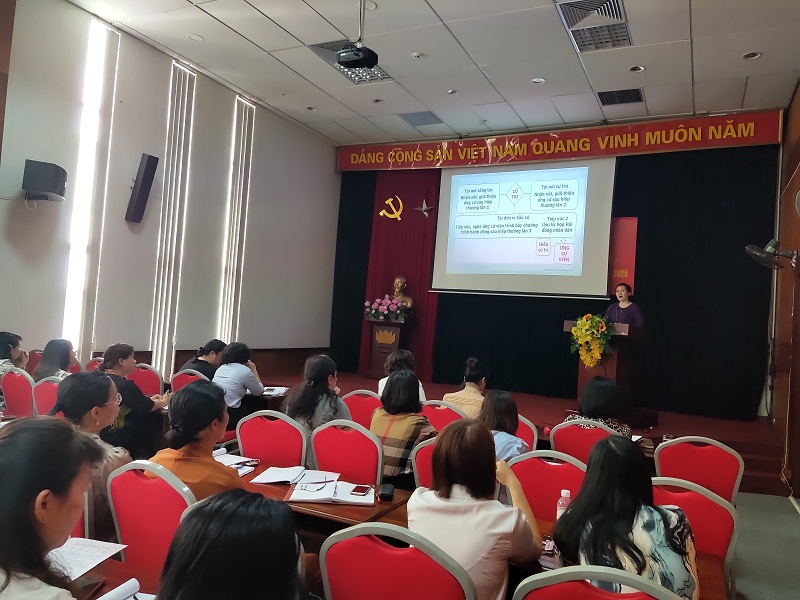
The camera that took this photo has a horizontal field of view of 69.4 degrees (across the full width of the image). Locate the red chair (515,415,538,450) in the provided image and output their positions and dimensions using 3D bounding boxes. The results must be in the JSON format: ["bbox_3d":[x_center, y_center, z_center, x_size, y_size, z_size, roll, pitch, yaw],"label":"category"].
[{"bbox_3d":[0.805,1.219,4.154,0.460,0.930,0.570,4,-2,27],"label":"red chair"}]

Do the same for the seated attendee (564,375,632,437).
[{"bbox_3d":[1.305,1.087,3.850,0.480,1.160,0.650,3,-2,27],"label":"seated attendee"}]

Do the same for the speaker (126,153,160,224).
[{"bbox_3d":[-3.132,-1.349,7.025,0.115,0.830,0.145,19,5,25],"label":"speaker"}]

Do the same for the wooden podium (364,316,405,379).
[{"bbox_3d":[-0.157,0.846,9.948,0.660,1.010,0.480,3,-2,27],"label":"wooden podium"}]

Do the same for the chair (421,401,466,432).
[{"bbox_3d":[0.335,1.143,4.005,0.440,0.920,0.560,3,-2,27],"label":"chair"}]

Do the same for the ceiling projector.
[{"bbox_3d":[-0.394,-2.275,5.420,0.320,0.100,0.250,3,-2,27],"label":"ceiling projector"}]

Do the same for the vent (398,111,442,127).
[{"bbox_3d":[0.357,-2.883,9.197,0.570,0.050,0.570,4,-2,27],"label":"vent"}]

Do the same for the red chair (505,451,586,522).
[{"bbox_3d":[0.782,1.188,2.954,0.460,0.930,0.570,4,-2,27],"label":"red chair"}]

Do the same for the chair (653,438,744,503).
[{"bbox_3d":[1.839,1.283,3.625,0.460,0.930,0.570,4,-2,27],"label":"chair"}]

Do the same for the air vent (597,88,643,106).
[{"bbox_3d":[2.998,-2.754,7.842,0.560,0.040,0.500,3,-2,27],"label":"air vent"}]

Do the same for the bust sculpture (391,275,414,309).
[{"bbox_3d":[0.034,-0.117,9.950,0.410,0.600,0.260,3,-2,27],"label":"bust sculpture"}]

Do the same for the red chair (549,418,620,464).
[{"bbox_3d":[1.281,1.249,3.950,0.460,0.930,0.570,4,-2,27],"label":"red chair"}]

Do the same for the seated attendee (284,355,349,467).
[{"bbox_3d":[-0.483,0.937,3.424,0.460,1.180,0.620,3,-2,35],"label":"seated attendee"}]

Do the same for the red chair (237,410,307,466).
[{"bbox_3d":[-0.646,1.089,3.438,0.465,0.930,0.570,3,-2,23],"label":"red chair"}]

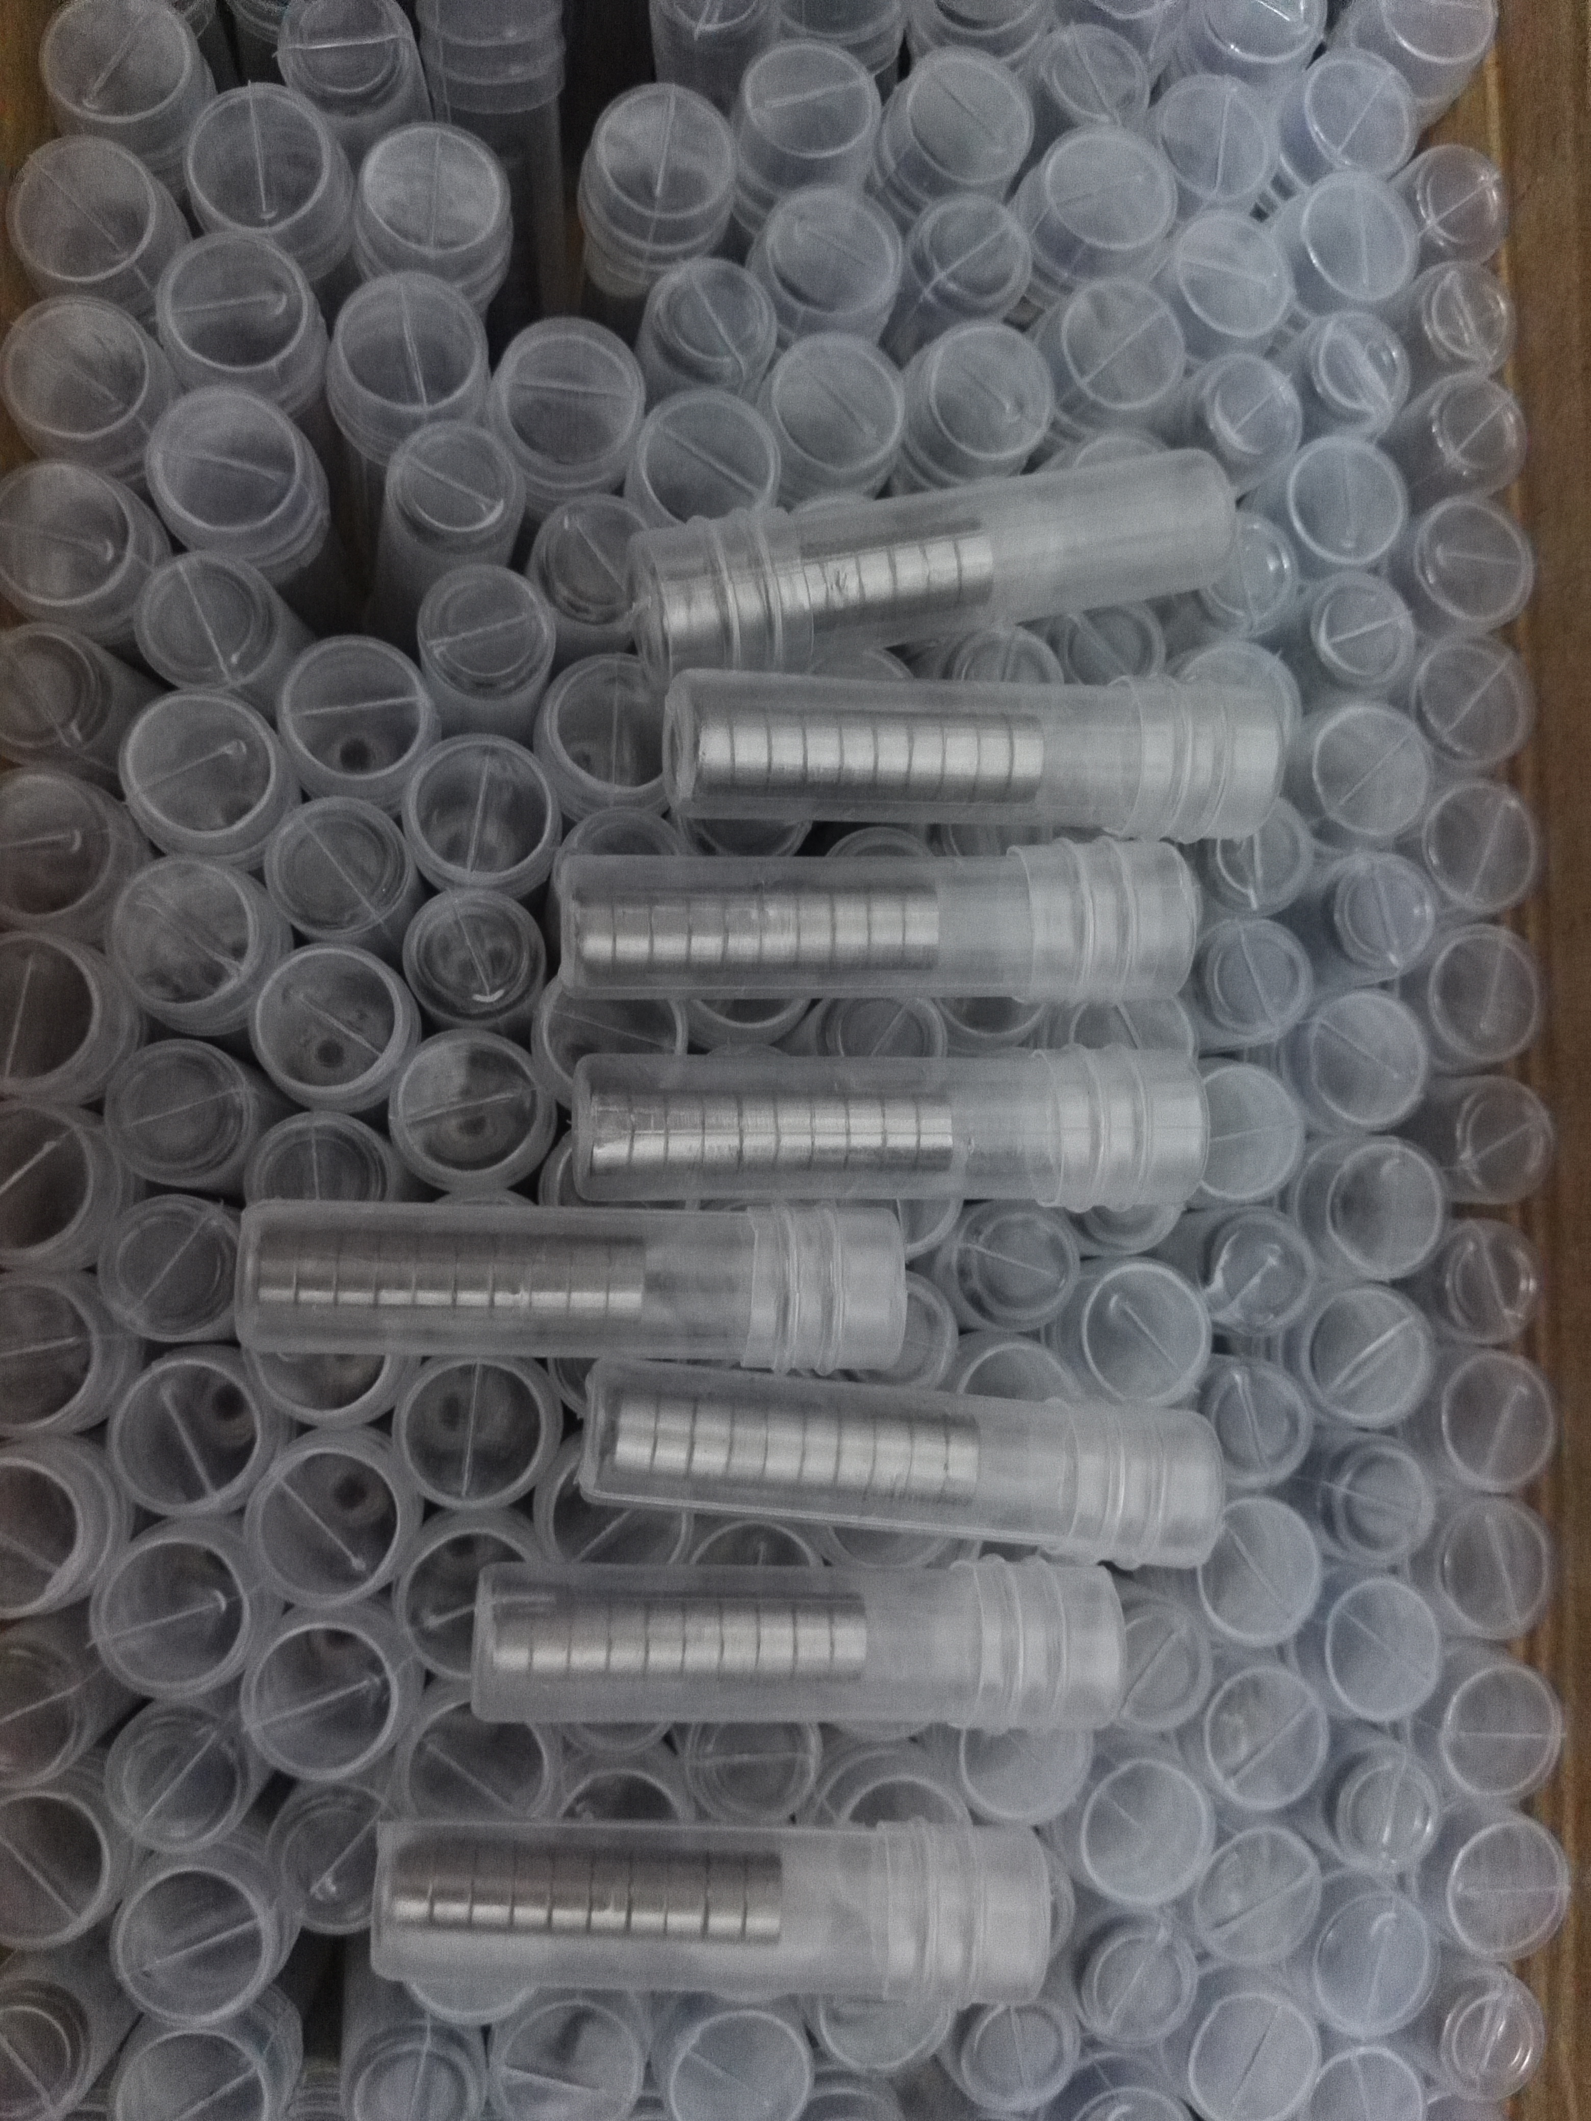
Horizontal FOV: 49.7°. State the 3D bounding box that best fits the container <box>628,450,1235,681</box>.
[{"bbox_3d":[0.019,-0.070,0.244,0.085,0.021,0.021,-12,84,-6],"label":"container"}]

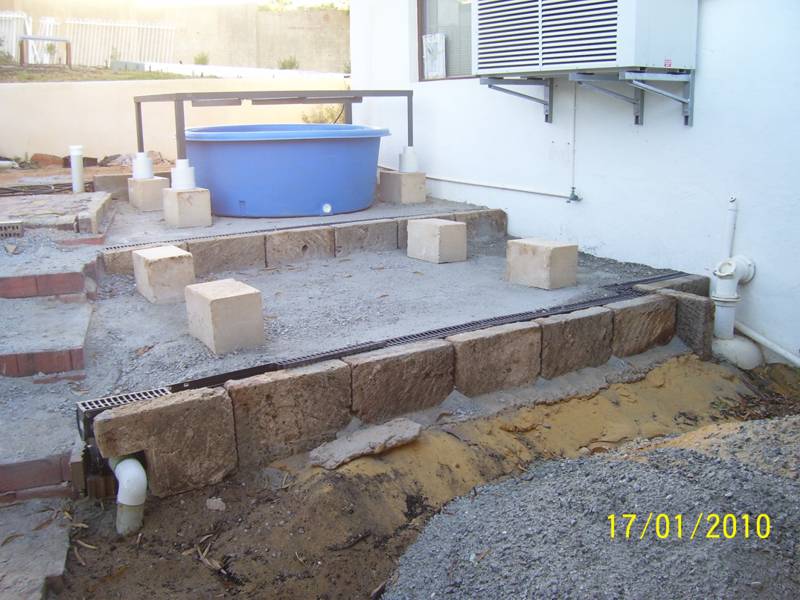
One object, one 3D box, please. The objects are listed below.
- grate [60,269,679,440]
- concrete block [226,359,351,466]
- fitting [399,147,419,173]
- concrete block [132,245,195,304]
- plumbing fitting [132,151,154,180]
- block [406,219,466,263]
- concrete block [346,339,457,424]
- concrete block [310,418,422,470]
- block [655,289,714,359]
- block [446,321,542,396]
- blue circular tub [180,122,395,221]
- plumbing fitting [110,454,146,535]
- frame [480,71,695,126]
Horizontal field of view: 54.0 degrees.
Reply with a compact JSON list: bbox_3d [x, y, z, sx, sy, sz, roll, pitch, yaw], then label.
[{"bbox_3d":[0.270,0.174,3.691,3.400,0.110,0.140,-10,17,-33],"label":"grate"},{"bbox_3d":[-0.448,0.451,3.153,0.500,0.340,0.120,-10,17,-31],"label":"concrete block"},{"bbox_3d":[0.069,-1.182,6.593,0.155,0.213,0.155,-1,14,0],"label":"fitting"},{"bbox_3d":[-1.298,-0.144,4.320,0.235,0.237,0.320,-11,17,-34],"label":"concrete block"},{"bbox_3d":[-2.116,-1.107,6.470,0.163,0.220,0.163,-10,17,-31],"label":"plumbing fitting"},{"bbox_3d":[0.256,-0.407,5.385,0.232,0.246,0.358,-10,17,-33],"label":"block"},{"bbox_3d":[0.004,0.356,3.392,0.510,0.295,0.105,-10,16,-31],"label":"concrete block"},{"bbox_3d":[-0.138,0.593,3.217,0.430,0.050,0.150,-19,34,-27],"label":"concrete block"},{"bbox_3d":[1.592,0.135,4.400,0.100,0.345,0.310,-10,16,-31],"label":"block"},{"bbox_3d":[0.440,0.280,3.660,0.505,0.295,0.105,-10,16,-31],"label":"block"},{"bbox_3d":[-0.912,-1.087,6.420,1.690,0.638,1.690,-1,14,0],"label":"blue circular tub"},{"bbox_3d":[-0.955,0.687,2.760,0.107,0.268,0.175,-10,17,-31],"label":"plumbing fitting"},{"bbox_3d":[1.116,-1.238,4.874,0.610,0.315,1.240,-10,17,-31],"label":"frame"}]

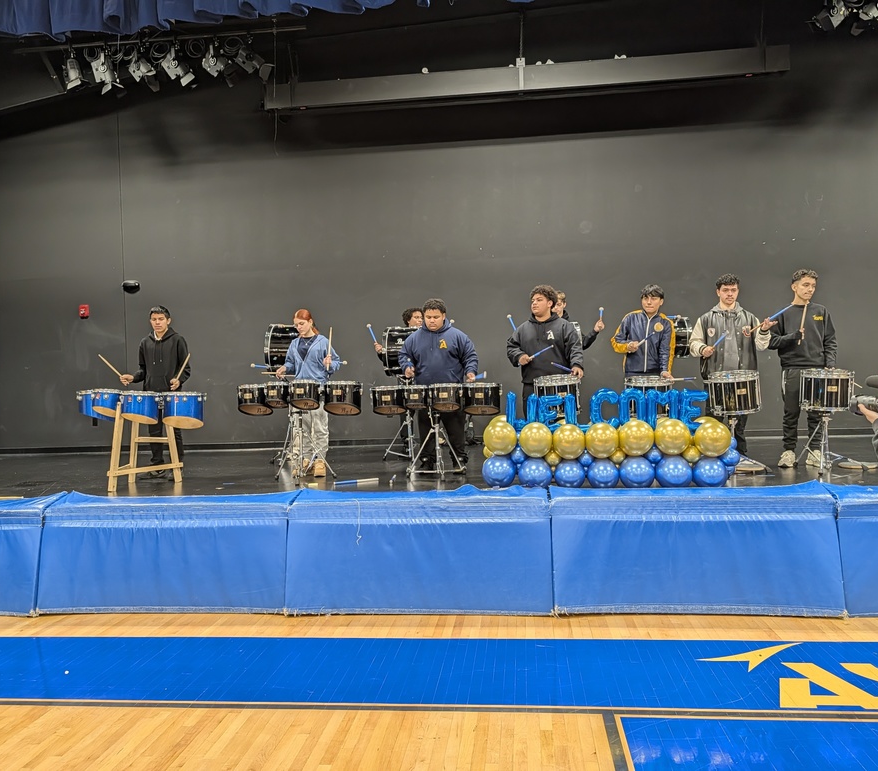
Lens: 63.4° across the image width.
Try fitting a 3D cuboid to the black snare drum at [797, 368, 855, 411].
[{"bbox_3d":[3.240,0.046,5.930,0.400,0.320,0.400,0,5,6],"label":"black snare drum"}]

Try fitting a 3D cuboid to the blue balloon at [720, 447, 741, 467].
[{"bbox_3d":[2.046,0.504,5.000,0.140,0.130,0.140,-2,0,7],"label":"blue balloon"}]

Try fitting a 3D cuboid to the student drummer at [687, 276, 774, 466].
[{"bbox_3d":[2.633,-0.144,6.400,0.700,1.740,0.500,-2,1,17],"label":"student drummer"}]

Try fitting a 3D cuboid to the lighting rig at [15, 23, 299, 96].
[{"bbox_3d":[-2.919,-3.383,7.400,3.000,0.500,0.400,-2,1,7],"label":"lighting rig"}]

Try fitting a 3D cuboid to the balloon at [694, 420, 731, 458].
[{"bbox_3d":[1.938,0.381,5.020,0.250,0.255,0.250,-2,0,6],"label":"balloon"}]

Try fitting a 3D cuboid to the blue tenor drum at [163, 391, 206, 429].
[{"bbox_3d":[-2.244,0.220,6.250,0.380,0.335,0.380,-2,0,7],"label":"blue tenor drum"}]

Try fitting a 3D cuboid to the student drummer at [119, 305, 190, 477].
[{"bbox_3d":[-2.740,0.055,6.940,0.580,1.690,0.460,-2,0,3],"label":"student drummer"}]

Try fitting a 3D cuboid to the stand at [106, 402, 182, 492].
[{"bbox_3d":[-2.645,0.522,6.330,0.480,0.756,0.550,-2,0,6],"label":"stand"}]

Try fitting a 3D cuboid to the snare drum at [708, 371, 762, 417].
[{"bbox_3d":[2.484,0.061,5.980,0.400,0.320,0.400,-4,5,12],"label":"snare drum"}]

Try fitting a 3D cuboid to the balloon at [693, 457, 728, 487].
[{"bbox_3d":[1.883,0.612,4.930,0.242,0.235,0.242,-2,0,7],"label":"balloon"}]

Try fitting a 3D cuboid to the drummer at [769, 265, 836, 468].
[{"bbox_3d":[3.211,-0.163,6.280,0.570,1.730,0.440,-2,0,10],"label":"drummer"}]

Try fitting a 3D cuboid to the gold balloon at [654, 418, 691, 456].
[{"bbox_3d":[1.725,0.391,5.240,0.255,0.265,0.255,-2,1,7],"label":"gold balloon"}]

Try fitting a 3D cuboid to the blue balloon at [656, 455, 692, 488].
[{"bbox_3d":[1.732,0.638,5.230,0.255,0.255,0.255,-2,1,7],"label":"blue balloon"}]

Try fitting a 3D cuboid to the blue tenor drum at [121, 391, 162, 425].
[{"bbox_3d":[-2.569,0.189,6.120,0.335,0.290,0.335,-2,0,7],"label":"blue tenor drum"}]

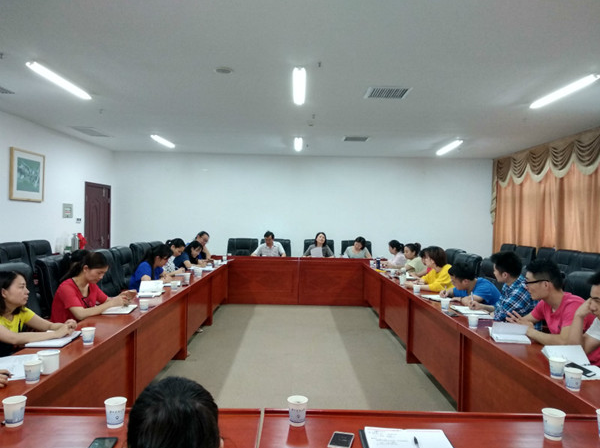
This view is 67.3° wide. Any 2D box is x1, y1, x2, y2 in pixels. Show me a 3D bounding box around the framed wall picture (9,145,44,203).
[{"bbox_3d":[-4.281,-0.738,7.086,0.035,0.767,0.862,1,0,-1],"label":"framed wall picture"}]

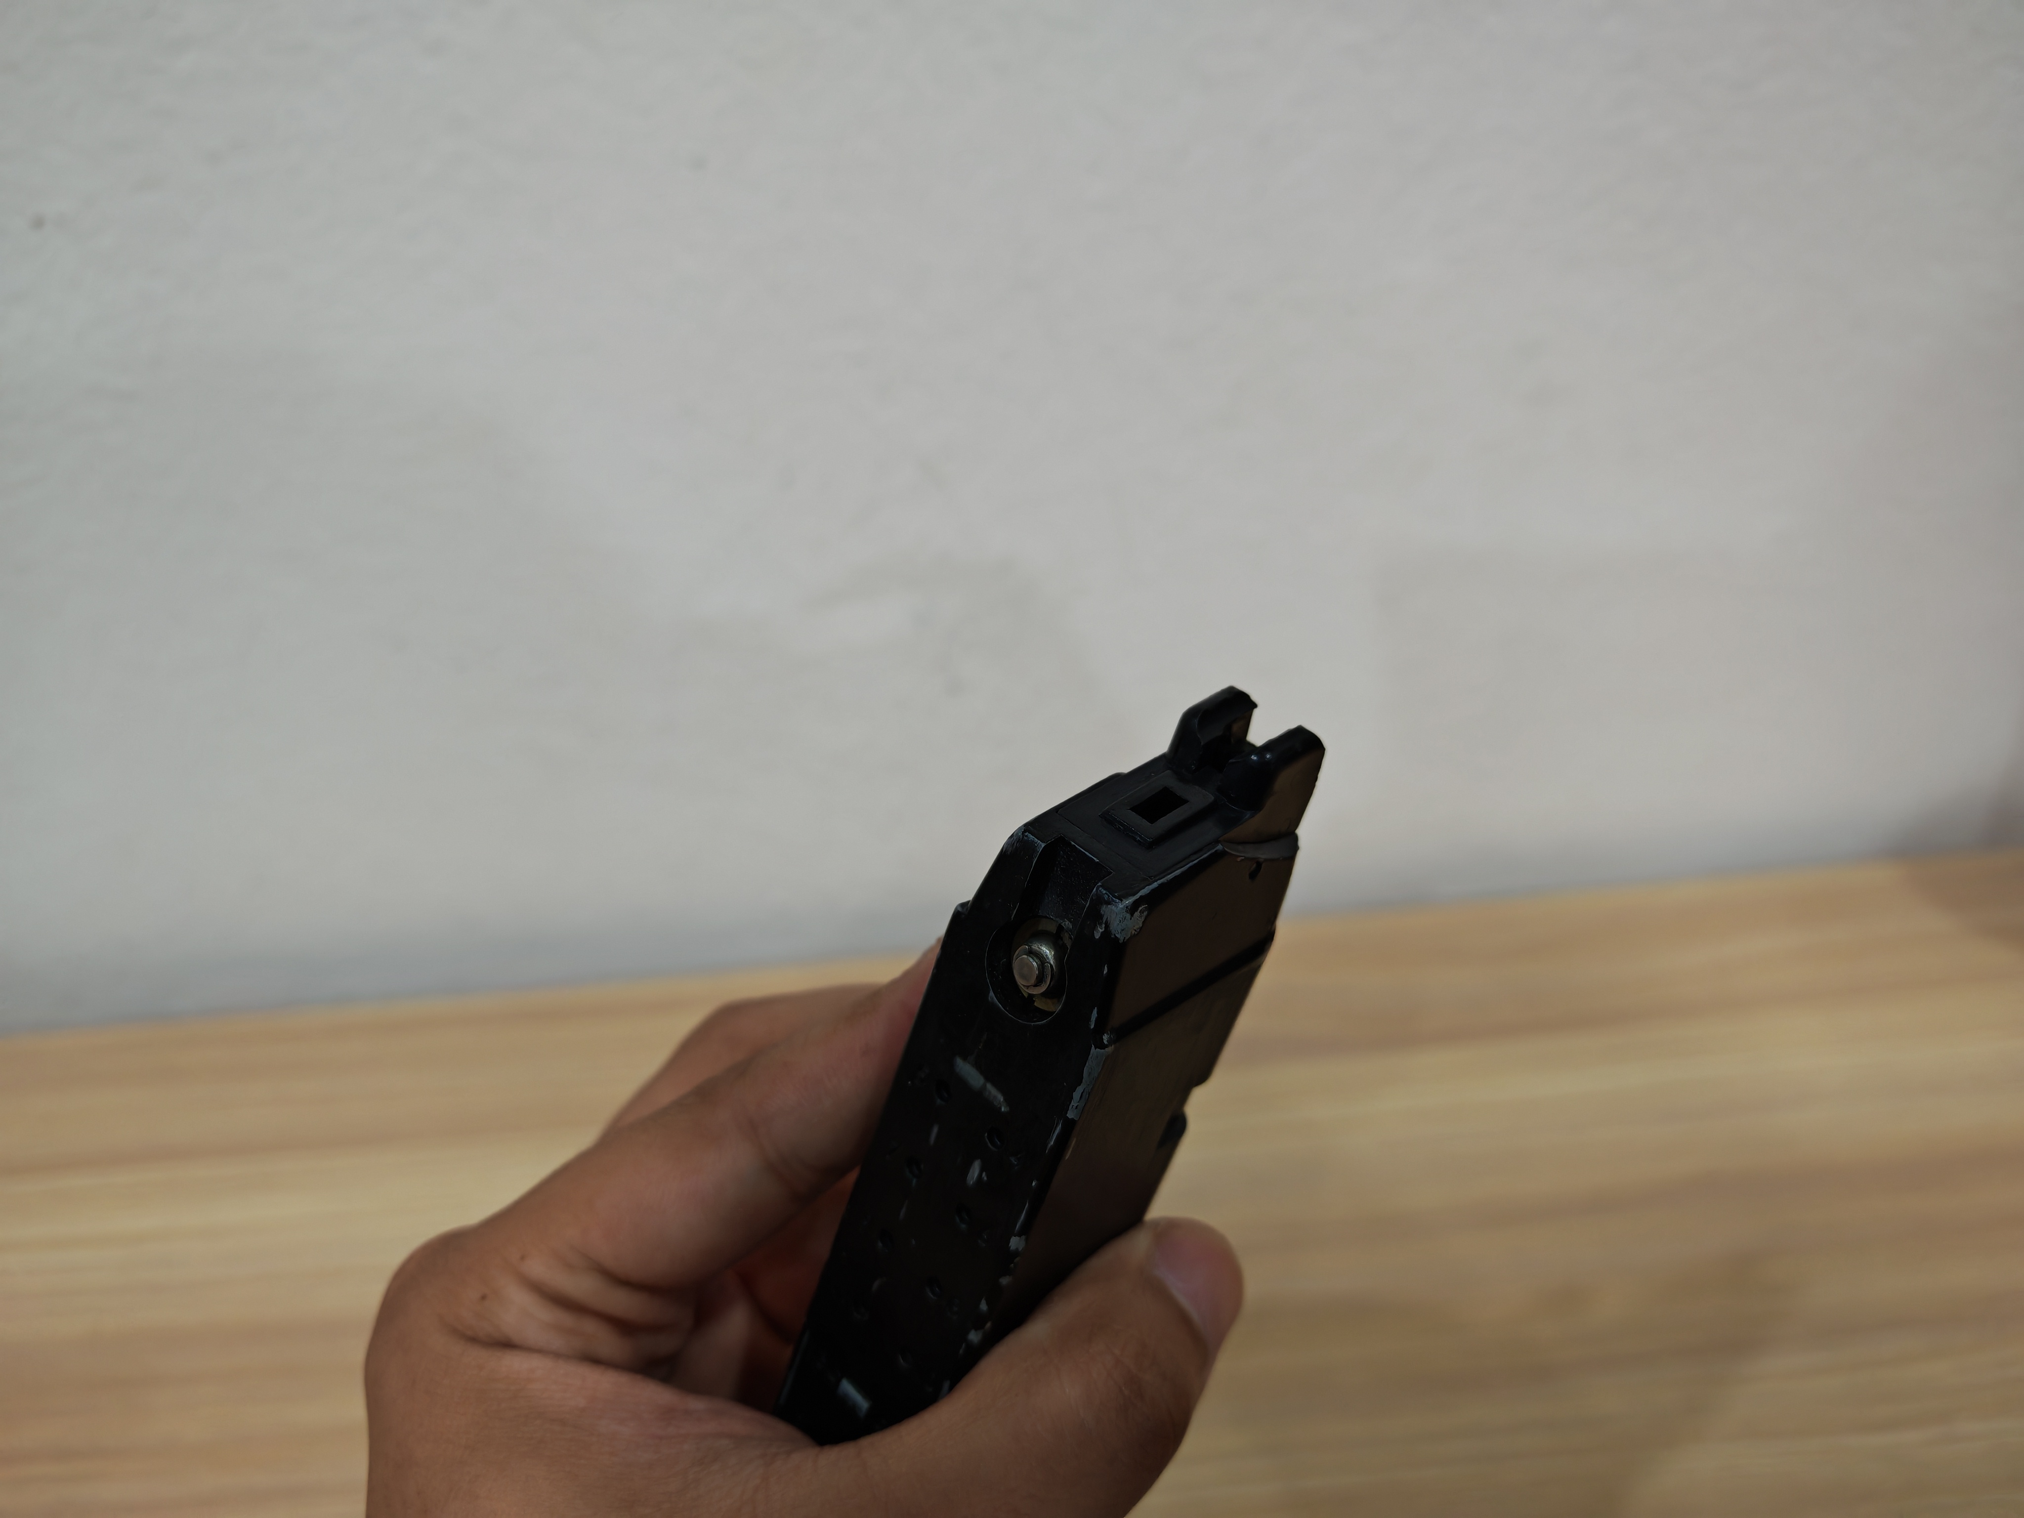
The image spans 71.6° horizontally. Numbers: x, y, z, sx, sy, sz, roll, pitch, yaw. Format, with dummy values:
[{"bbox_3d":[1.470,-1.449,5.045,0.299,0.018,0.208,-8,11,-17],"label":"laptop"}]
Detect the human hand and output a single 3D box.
[{"bbox_3d":[-0.030,0.086,0.195,0.115,0.135,0.085,7,-3,-15],"label":"human hand"}]

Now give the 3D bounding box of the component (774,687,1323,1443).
[{"bbox_3d":[0.003,0.047,0.173,0.025,0.119,0.038,36,29,32],"label":"component"}]

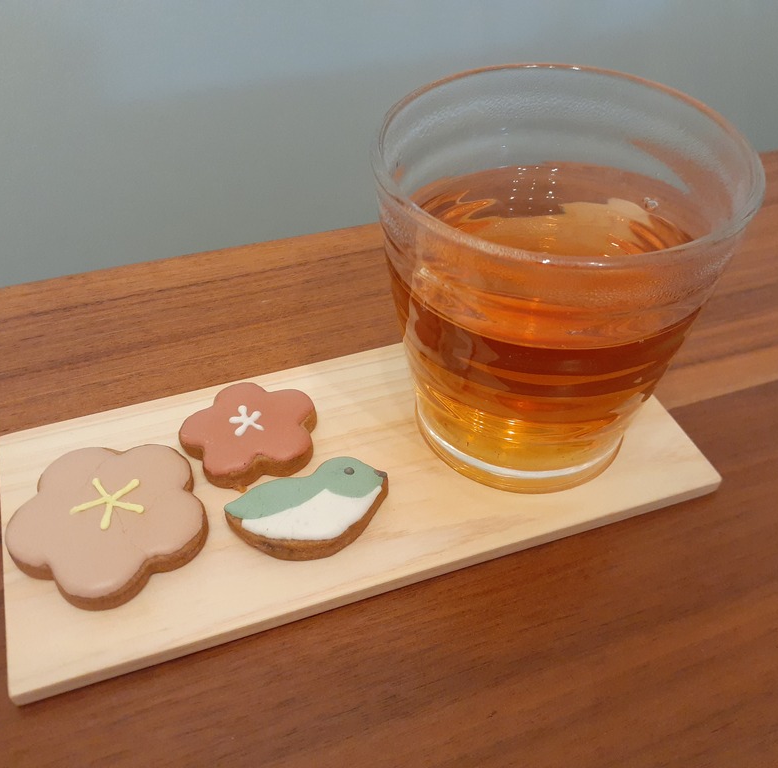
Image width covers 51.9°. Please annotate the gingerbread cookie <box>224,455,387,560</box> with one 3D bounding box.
[{"bbox_3d":[-0.020,0.037,0.229,0.046,0.006,0.026,-24,51,-22],"label":"gingerbread cookie"}]

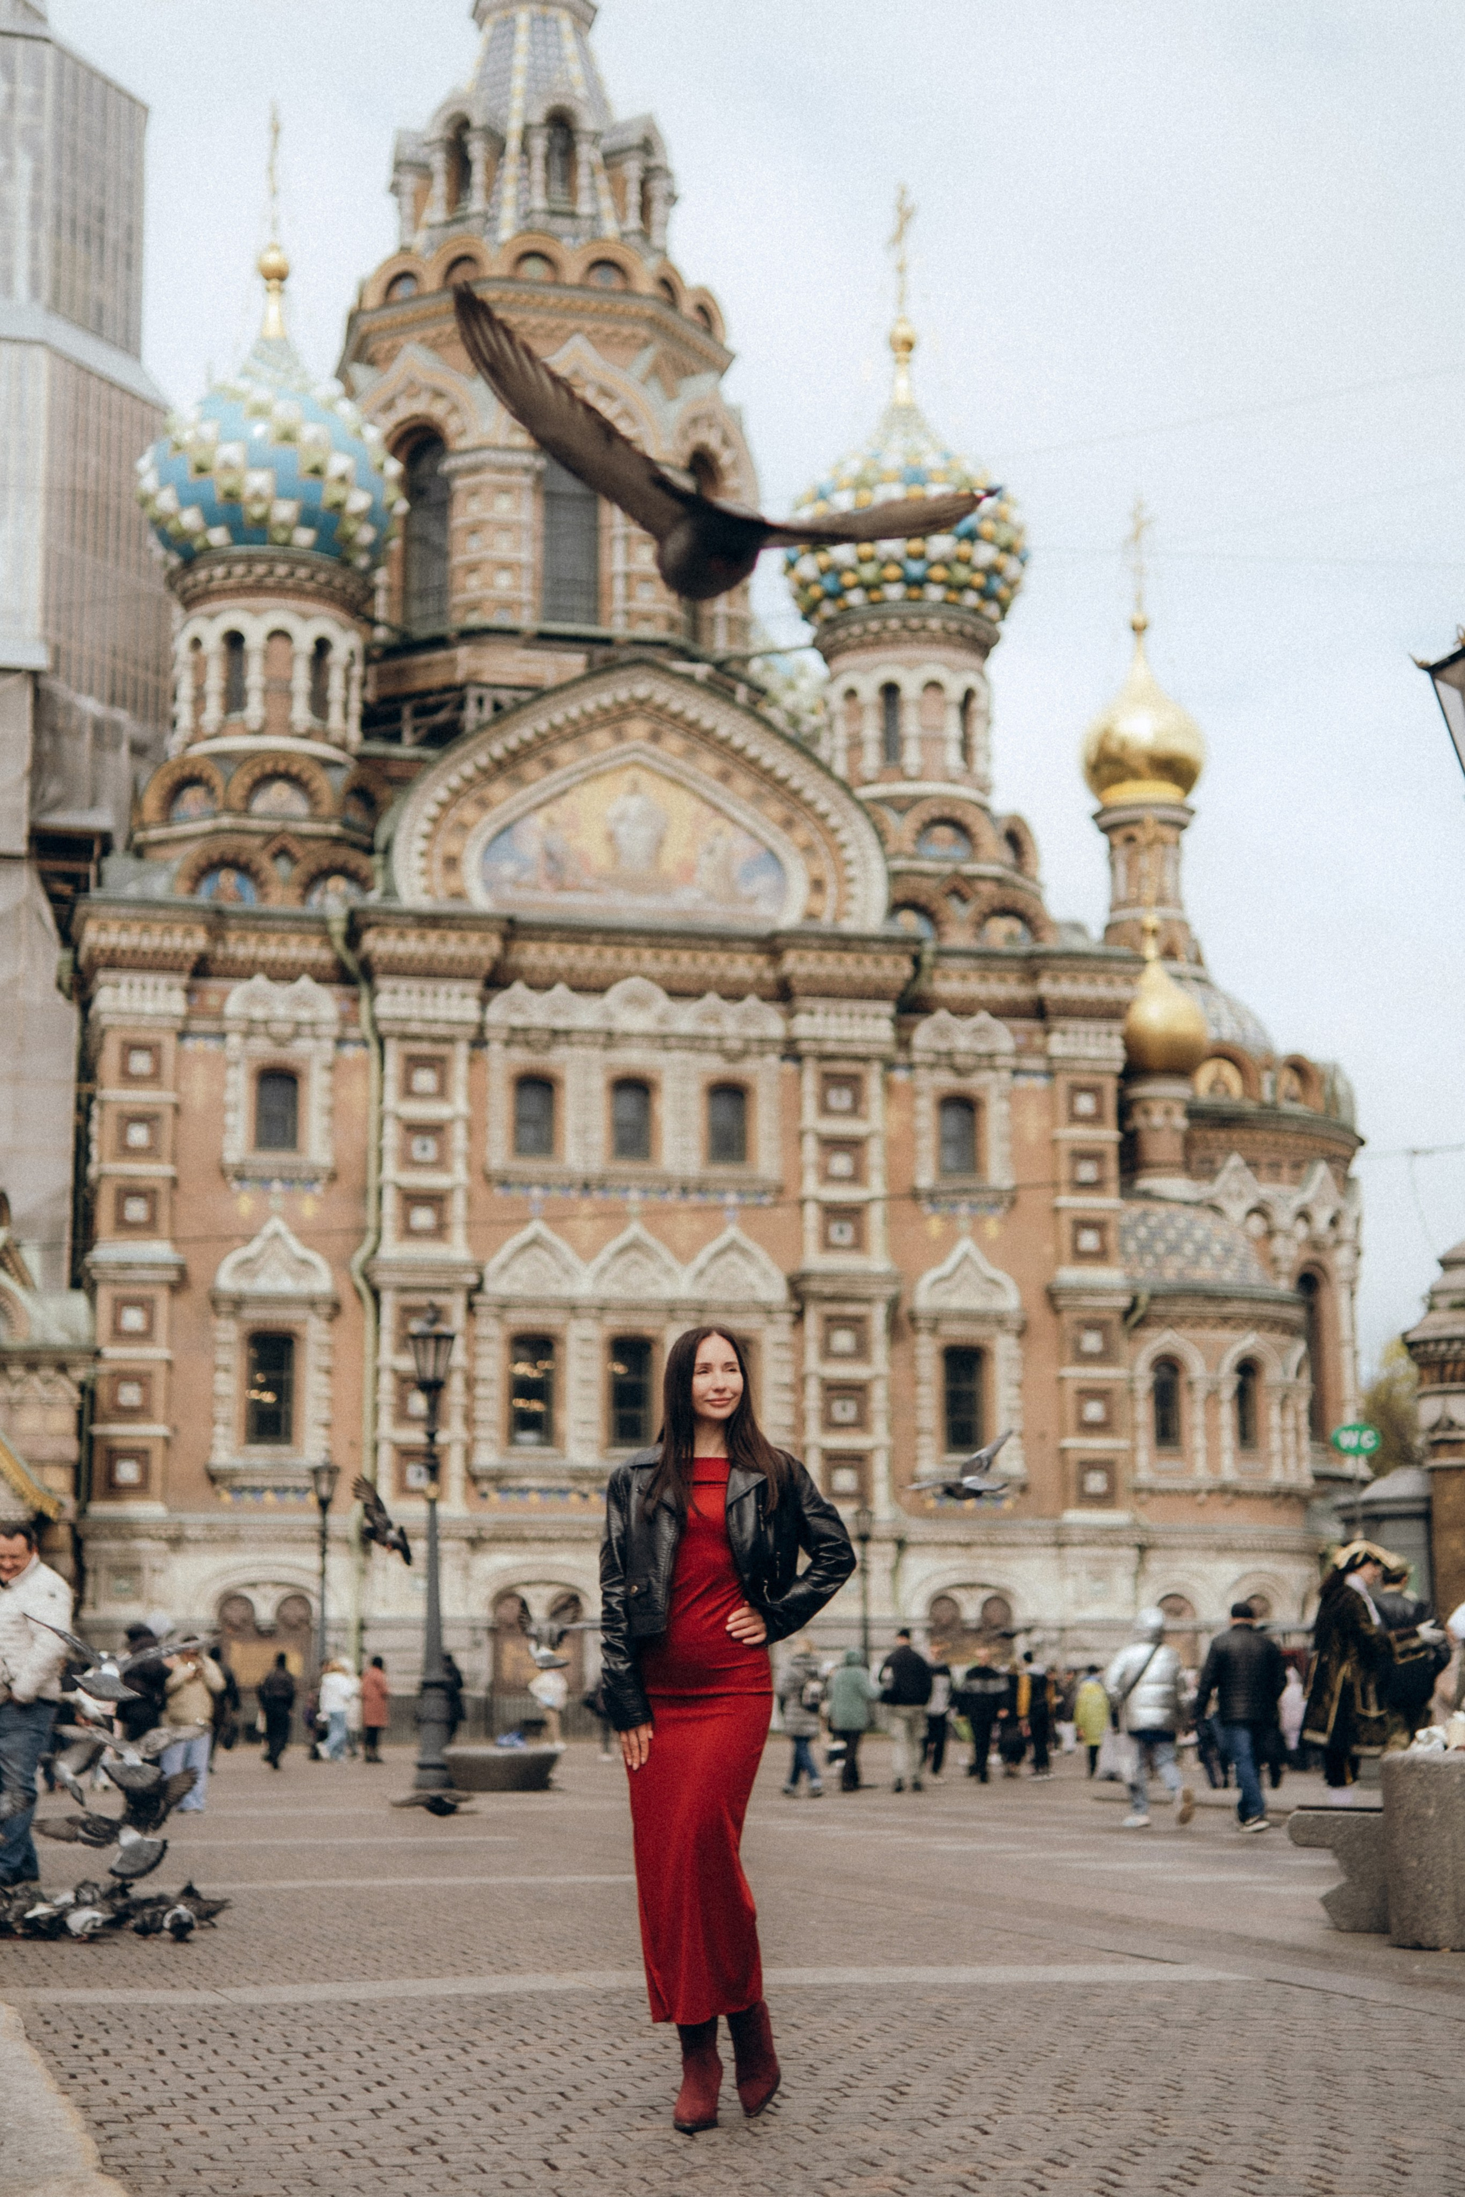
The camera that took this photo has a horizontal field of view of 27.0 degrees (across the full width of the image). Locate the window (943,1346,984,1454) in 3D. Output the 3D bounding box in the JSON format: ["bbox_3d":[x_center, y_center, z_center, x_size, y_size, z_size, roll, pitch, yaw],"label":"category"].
[{"bbox_3d":[6.365,8.289,83.772,1.185,2.970,0.300,2,-12,-13],"label":"window"}]

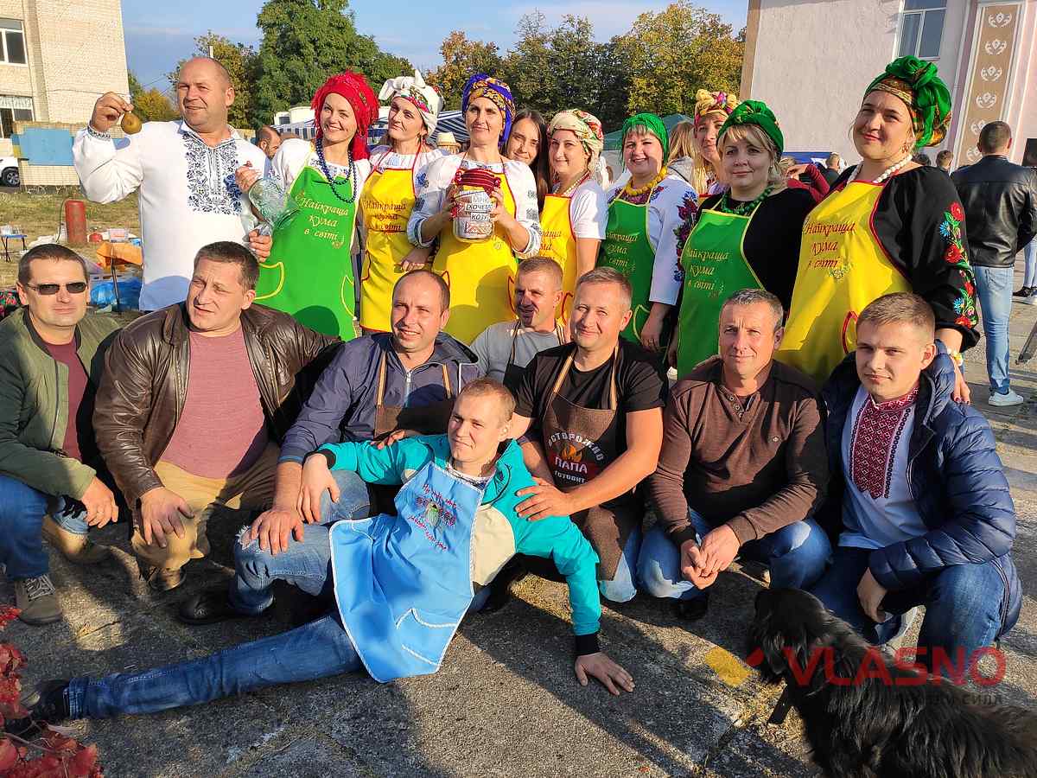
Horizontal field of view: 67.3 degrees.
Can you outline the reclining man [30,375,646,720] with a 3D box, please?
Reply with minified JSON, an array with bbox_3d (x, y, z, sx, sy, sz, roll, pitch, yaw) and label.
[{"bbox_3d":[-0.451,0.378,2.100,1.520,0.790,0.600,0,15,-6],"label":"reclining man"}]

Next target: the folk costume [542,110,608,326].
[{"bbox_3d":[0.188,-0.291,3.129,0.340,1.590,0.460,-13,21,-43],"label":"folk costume"}]

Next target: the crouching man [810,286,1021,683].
[{"bbox_3d":[1.043,0.254,2.159,0.600,1.080,0.620,10,17,29],"label":"crouching man"}]

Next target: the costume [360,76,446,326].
[{"bbox_3d":[-0.460,-0.380,3.182,0.470,1.700,0.340,6,16,17],"label":"costume"}]

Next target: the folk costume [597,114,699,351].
[{"bbox_3d":[0.467,-0.235,2.986,0.500,1.570,0.360,13,19,37],"label":"folk costume"}]

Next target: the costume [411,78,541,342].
[{"bbox_3d":[-0.123,-0.236,2.752,0.520,1.660,0.400,5,15,12],"label":"costume"}]

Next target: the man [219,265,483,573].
[{"bbox_3d":[-0.404,0.133,2.521,0.720,1.050,0.680,2,15,3],"label":"man"}]

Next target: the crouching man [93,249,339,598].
[{"bbox_3d":[-0.813,0.109,2.414,0.740,1.130,0.620,0,15,-8],"label":"crouching man"}]

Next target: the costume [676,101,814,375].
[{"bbox_3d":[0.693,-0.103,2.492,0.500,1.580,0.350,12,18,35],"label":"costume"}]

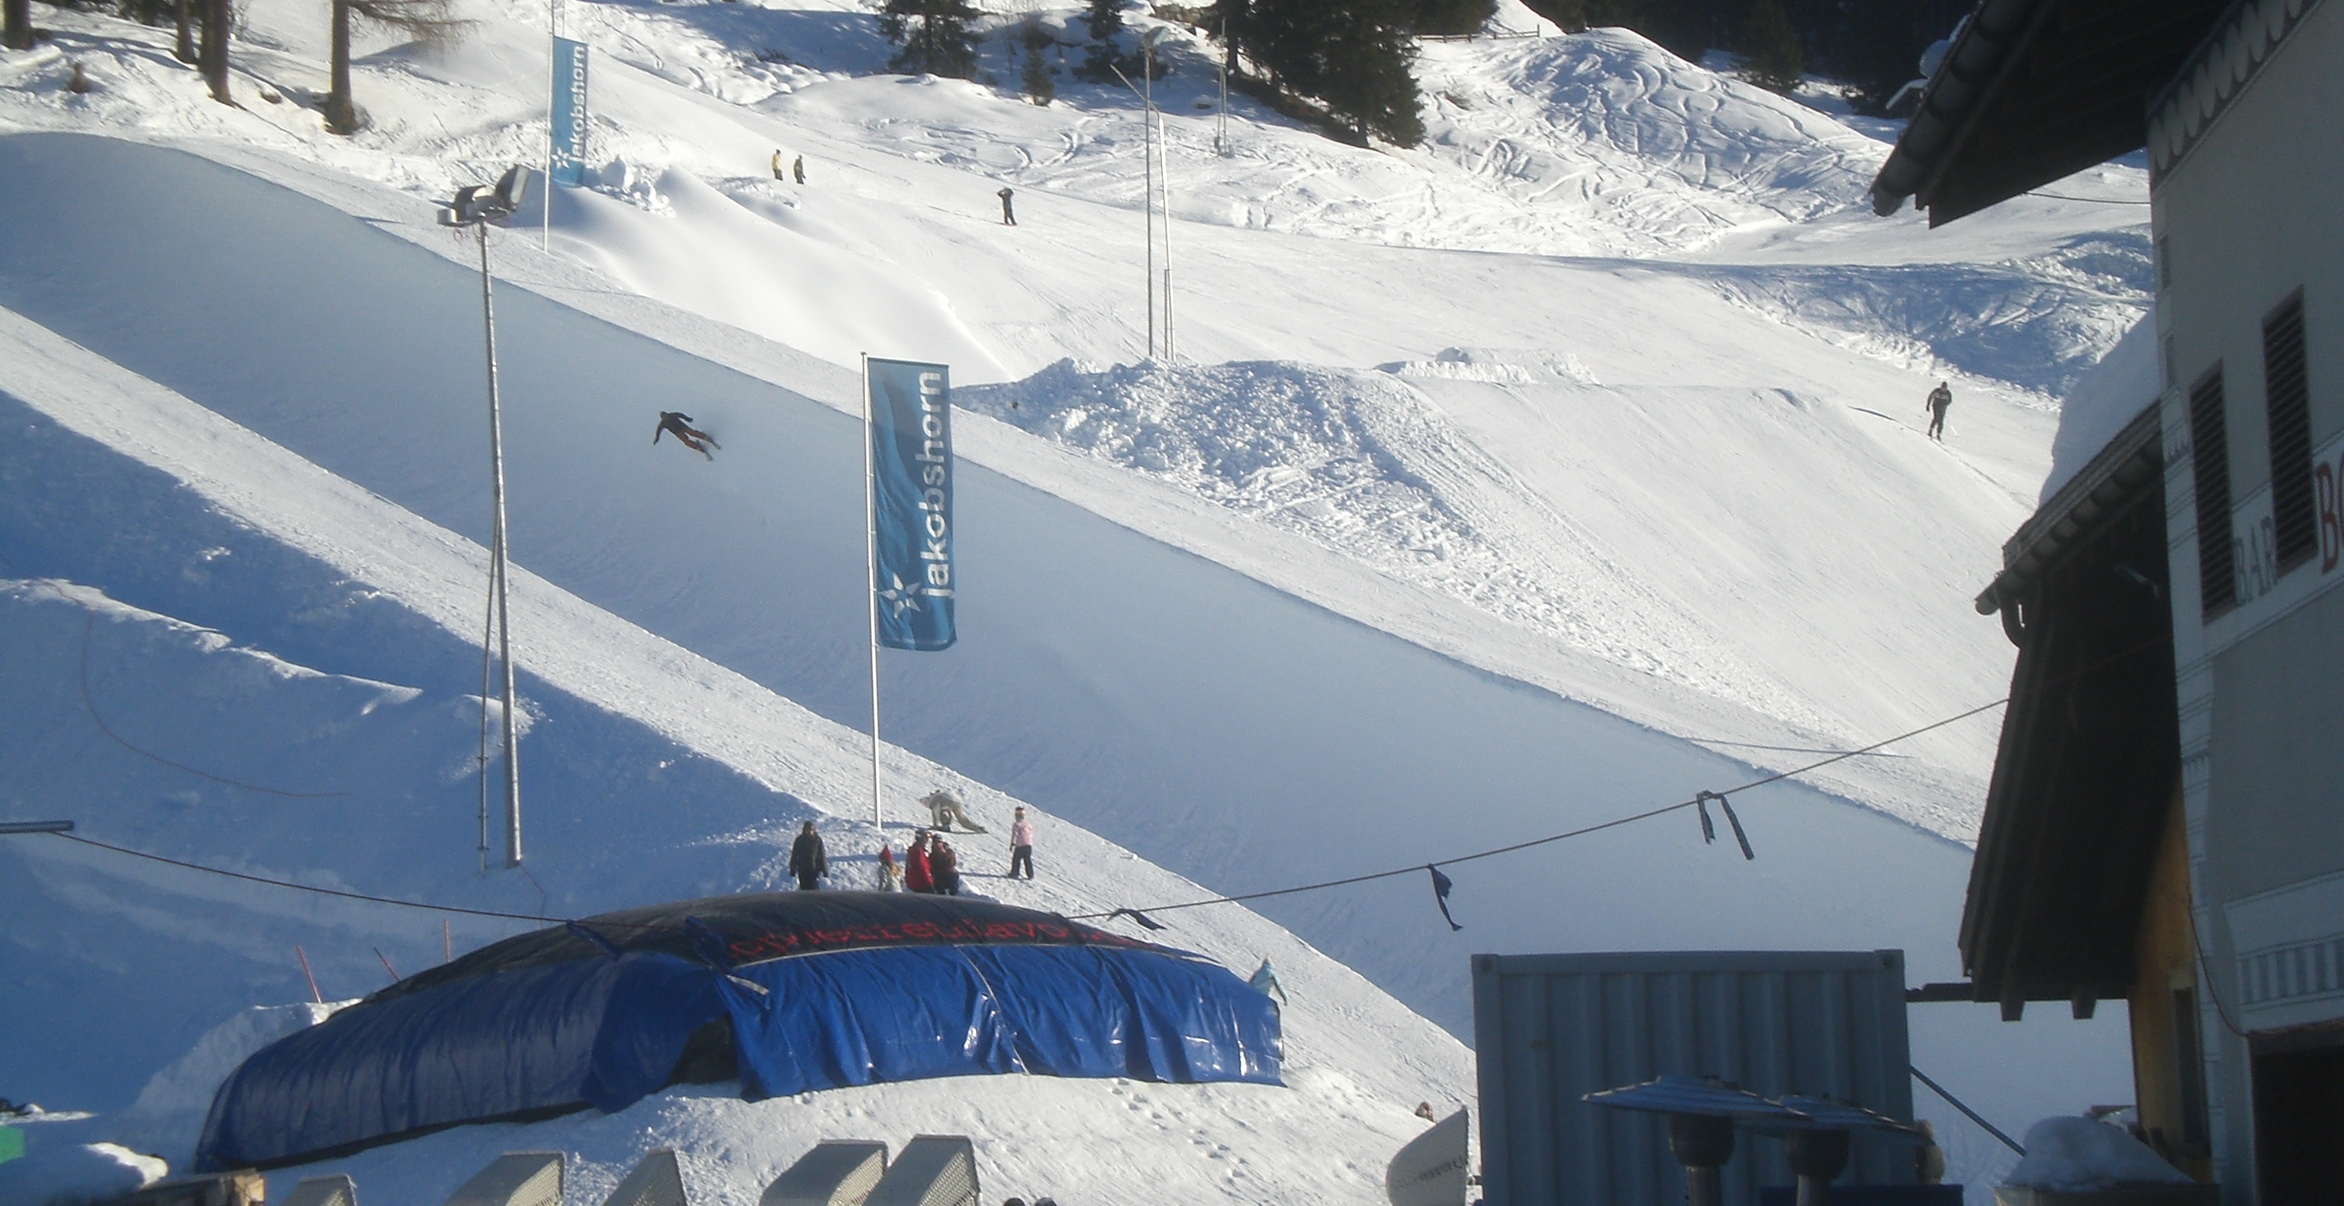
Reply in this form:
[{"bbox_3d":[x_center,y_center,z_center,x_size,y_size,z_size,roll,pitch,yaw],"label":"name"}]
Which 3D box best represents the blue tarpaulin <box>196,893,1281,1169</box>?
[{"bbox_3d":[-6.566,6.344,77.000,16.000,3.700,9.500,-2,-7,0],"label":"blue tarpaulin"}]

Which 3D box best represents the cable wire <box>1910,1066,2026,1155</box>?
[{"bbox_3d":[5.158,3.290,33.000,1.000,0.060,0.060,38,-9,0],"label":"cable wire"}]

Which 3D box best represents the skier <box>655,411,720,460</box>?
[{"bbox_3d":[-14.142,-4.883,148.000,1.750,1.100,0.800,38,-1,-18],"label":"skier"}]

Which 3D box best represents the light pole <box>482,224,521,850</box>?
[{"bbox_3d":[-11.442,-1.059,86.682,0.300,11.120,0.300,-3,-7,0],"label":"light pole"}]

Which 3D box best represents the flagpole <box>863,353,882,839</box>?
[{"bbox_3d":[-5.685,-0.184,96.571,0.120,9.270,0.120,-2,-7,0],"label":"flagpole"}]

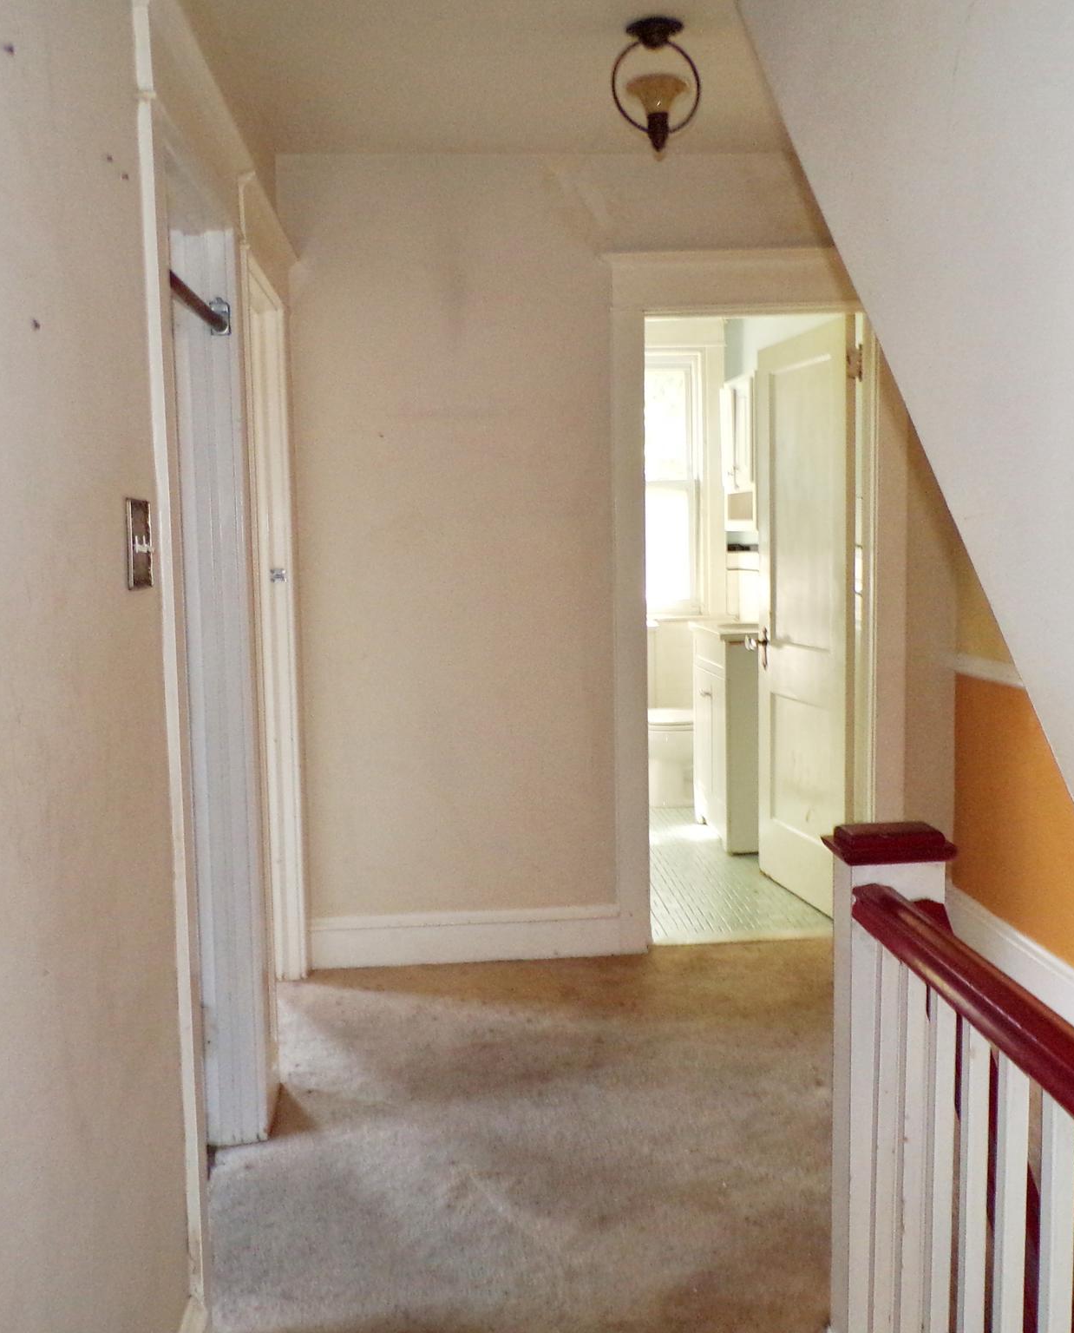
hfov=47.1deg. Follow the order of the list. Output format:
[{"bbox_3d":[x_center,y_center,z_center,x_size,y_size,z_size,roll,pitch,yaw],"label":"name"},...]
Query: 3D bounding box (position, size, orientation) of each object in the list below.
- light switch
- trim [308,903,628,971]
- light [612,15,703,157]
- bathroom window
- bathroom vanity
[{"bbox_3d":[-0.569,-0.176,1.769,0.014,0.124,0.122,-2,5,-4],"label":"light switch"},{"bbox_3d":[-0.220,0.830,3.772,0.956,0.156,0.020,-2,5,-4],"label":"trim"},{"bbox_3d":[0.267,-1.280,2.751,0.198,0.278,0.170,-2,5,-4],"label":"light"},{"bbox_3d":[0.496,-0.920,6.329,0.700,1.329,0.100,-2,5,-4],"label":"bathroom window"},{"bbox_3d":[0.954,0.293,5.300,0.460,0.895,0.635,-2,5,-4],"label":"bathroom vanity"}]

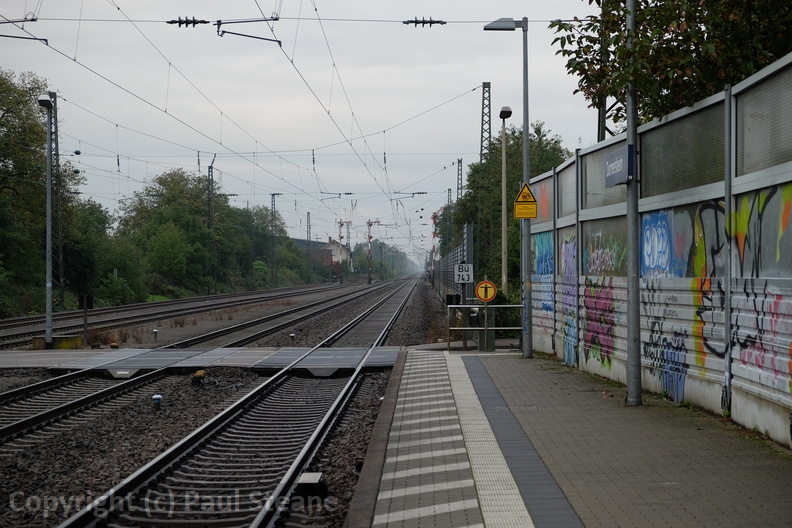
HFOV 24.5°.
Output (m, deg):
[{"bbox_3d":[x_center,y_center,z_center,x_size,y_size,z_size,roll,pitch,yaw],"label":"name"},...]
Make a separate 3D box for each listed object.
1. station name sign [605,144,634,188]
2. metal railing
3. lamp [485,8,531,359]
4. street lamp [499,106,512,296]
[{"bbox_3d":[2.736,-1.166,22.450,0.065,0.410,2.550,0,0,1],"label":"station name sign"},{"bbox_3d":[1.745,1.254,35.600,1.462,0.900,0.060,0,0,1],"label":"metal railing"},{"bbox_3d":[2.040,-1.394,33.400,0.850,6.256,0.290,0,0,1],"label":"lamp"},{"bbox_3d":[3.187,-1.177,52.720,0.360,6.772,0.650,0,0,-3],"label":"street lamp"}]

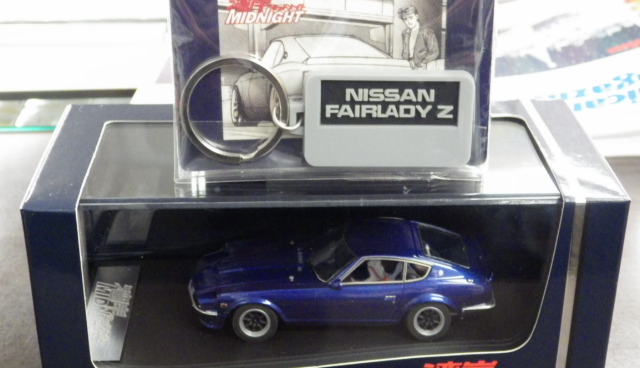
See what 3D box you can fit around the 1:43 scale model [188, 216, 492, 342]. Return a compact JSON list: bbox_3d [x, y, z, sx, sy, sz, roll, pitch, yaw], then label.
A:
[{"bbox_3d":[0.007,0.027,0.348,0.096,0.029,0.039,0,26,-1],"label":"1:43 scale model"}]

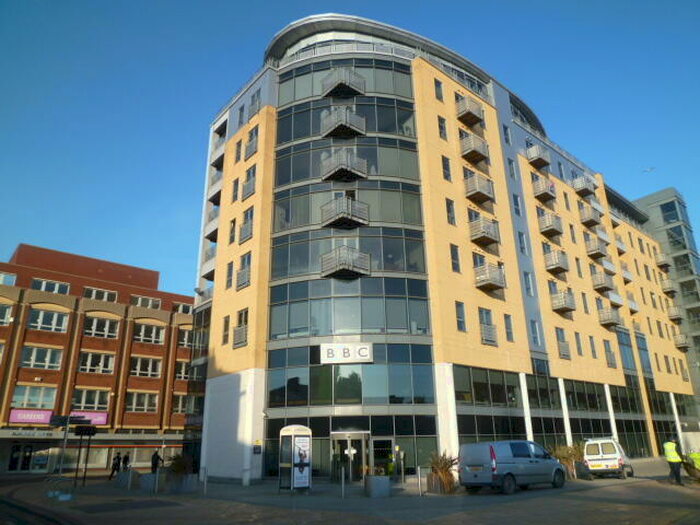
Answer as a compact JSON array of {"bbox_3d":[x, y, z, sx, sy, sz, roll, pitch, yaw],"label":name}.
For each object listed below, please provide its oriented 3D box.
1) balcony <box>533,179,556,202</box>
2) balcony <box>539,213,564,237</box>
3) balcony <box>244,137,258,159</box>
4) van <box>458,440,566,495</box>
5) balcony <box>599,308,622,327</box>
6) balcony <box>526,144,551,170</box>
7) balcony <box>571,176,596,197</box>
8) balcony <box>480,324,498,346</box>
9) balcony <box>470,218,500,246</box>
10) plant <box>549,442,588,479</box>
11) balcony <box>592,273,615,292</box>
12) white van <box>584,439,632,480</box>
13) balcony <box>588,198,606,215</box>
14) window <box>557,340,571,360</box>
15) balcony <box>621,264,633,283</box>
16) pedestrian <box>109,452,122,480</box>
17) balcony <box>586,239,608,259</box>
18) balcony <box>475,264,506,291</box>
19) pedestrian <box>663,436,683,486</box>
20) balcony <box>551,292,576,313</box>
[{"bbox_3d":[15.291,-5.619,38.031,1.600,1.300,1.050,16,-26,-38],"label":"balcony"},{"bbox_3d":[14.880,-2.738,35.956,1.440,1.210,0.900,15,-25,-37],"label":"balcony"},{"bbox_3d":[-6.360,-7.236,30.990,0.220,1.270,1.470,16,-26,-38],"label":"balcony"},{"bbox_3d":[7.050,8.660,20.760,4.780,1.900,1.930,12,-23,-31],"label":"van"},{"bbox_3d":[20.614,4.373,38.541,1.643,1.198,0.906,15,-25,-38],"label":"balcony"},{"bbox_3d":[15.242,-8.439,39.054,1.600,1.270,1.050,16,-26,-38],"label":"balcony"},{"bbox_3d":[20.841,-6.714,43.117,1.509,1.213,0.986,16,-26,-38],"label":"balcony"},{"bbox_3d":[8.136,4.217,28.228,1.520,1.220,0.250,16,-26,-38],"label":"balcony"},{"bbox_3d":[8.179,-1.831,29.501,1.499,1.242,1.016,16,-26,-38],"label":"balcony"},{"bbox_3d":[10.559,9.671,23.780,1.400,1.700,1.350,16,-26,-38],"label":"plant"},{"bbox_3d":[21.167,1.670,40.720,1.650,1.300,1.050,16,-26,-38],"label":"balcony"},{"bbox_3d":[12.984,9.773,24.293,1.710,1.820,4.150,-14,-23,32],"label":"white van"},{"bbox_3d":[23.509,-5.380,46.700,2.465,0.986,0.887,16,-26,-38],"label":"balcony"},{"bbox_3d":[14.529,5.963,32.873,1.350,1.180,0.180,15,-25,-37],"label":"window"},{"bbox_3d":[25.319,1.023,45.079,2.063,1.258,1.000,15,-25,-38],"label":"balcony"},{"bbox_3d":[-14.971,13.043,30.983,0.750,1.680,0.550,11,-23,-31],"label":"pedestrian"},{"bbox_3d":[20.861,-1.081,41.021,1.509,1.203,0.986,16,-26,-38],"label":"balcony"},{"bbox_3d":[8.228,0.949,28.666,1.470,1.210,0.960,15,-25,-37],"label":"balcony"},{"bbox_3d":[12.877,7.960,19.404,0.450,1.780,0.500,3,-20,-9],"label":"pedestrian"},{"bbox_3d":[14.971,2.796,34.038,1.550,1.198,0.906,15,-25,-38],"label":"balcony"}]

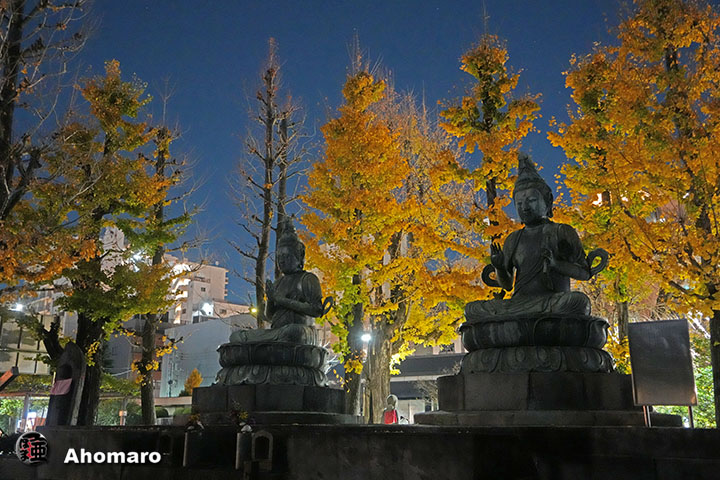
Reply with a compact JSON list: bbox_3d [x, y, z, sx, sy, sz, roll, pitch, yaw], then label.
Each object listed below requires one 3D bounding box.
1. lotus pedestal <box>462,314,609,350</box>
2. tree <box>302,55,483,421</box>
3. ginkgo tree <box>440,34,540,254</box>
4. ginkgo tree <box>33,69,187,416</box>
[{"bbox_3d":[2.267,1.296,8.616,1.900,0.370,1.850,0,-15,0],"label":"lotus pedestal"},{"bbox_3d":[0.865,0.099,17.569,4.700,11.274,4.500,0,-15,0],"label":"tree"},{"bbox_3d":[3.129,-0.219,15.584,2.500,10.463,2.500,0,-15,0],"label":"ginkgo tree"},{"bbox_3d":[-5.987,0.237,15.462,3.700,9.918,3.600,0,-15,0],"label":"ginkgo tree"}]

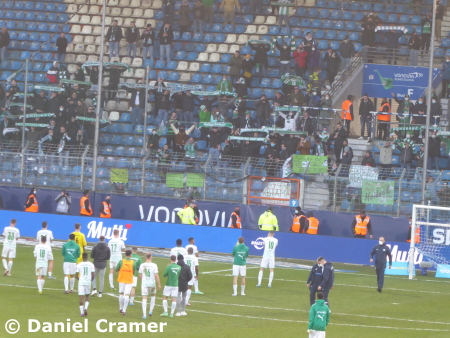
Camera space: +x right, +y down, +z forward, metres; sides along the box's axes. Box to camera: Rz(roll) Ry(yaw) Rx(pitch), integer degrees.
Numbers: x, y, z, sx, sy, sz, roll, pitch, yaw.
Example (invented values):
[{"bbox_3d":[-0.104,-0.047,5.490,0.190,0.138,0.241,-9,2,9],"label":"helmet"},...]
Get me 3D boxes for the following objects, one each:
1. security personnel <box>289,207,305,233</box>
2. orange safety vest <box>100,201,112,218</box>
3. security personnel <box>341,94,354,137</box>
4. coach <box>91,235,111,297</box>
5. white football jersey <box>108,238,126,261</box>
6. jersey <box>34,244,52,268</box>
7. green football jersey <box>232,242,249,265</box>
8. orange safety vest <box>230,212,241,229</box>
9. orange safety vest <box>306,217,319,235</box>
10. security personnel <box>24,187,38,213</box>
[{"bbox_3d":[2.595,2.249,151.418,0.420,1.800,0.580,1,3,-32],"label":"security personnel"},{"bbox_3d":[-4.427,1.556,155.866,0.500,0.670,0.340,1,3,-33],"label":"orange safety vest"},{"bbox_3d":[4.730,-2.083,161.699,0.400,1.700,0.520,0,4,-45],"label":"security personnel"},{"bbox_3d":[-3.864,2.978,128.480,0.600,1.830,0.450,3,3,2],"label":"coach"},{"bbox_3d":[-3.435,2.558,132.100,0.520,0.720,0.300,4,3,17],"label":"white football jersey"},{"bbox_3d":[-5.621,2.674,129.000,0.520,0.720,0.300,3,3,3],"label":"jersey"},{"bbox_3d":[0.508,2.726,133.048,0.500,0.680,0.360,3,3,2],"label":"green football jersey"},{"bbox_3d":[0.379,1.936,153.757,0.340,0.670,0.480,5,4,41],"label":"orange safety vest"},{"bbox_3d":[3.154,2.052,150.628,0.480,0.700,0.330,2,3,-28],"label":"orange safety vest"},{"bbox_3d":[-7.200,1.562,155.845,0.450,1.770,0.500,4,3,22],"label":"security personnel"}]

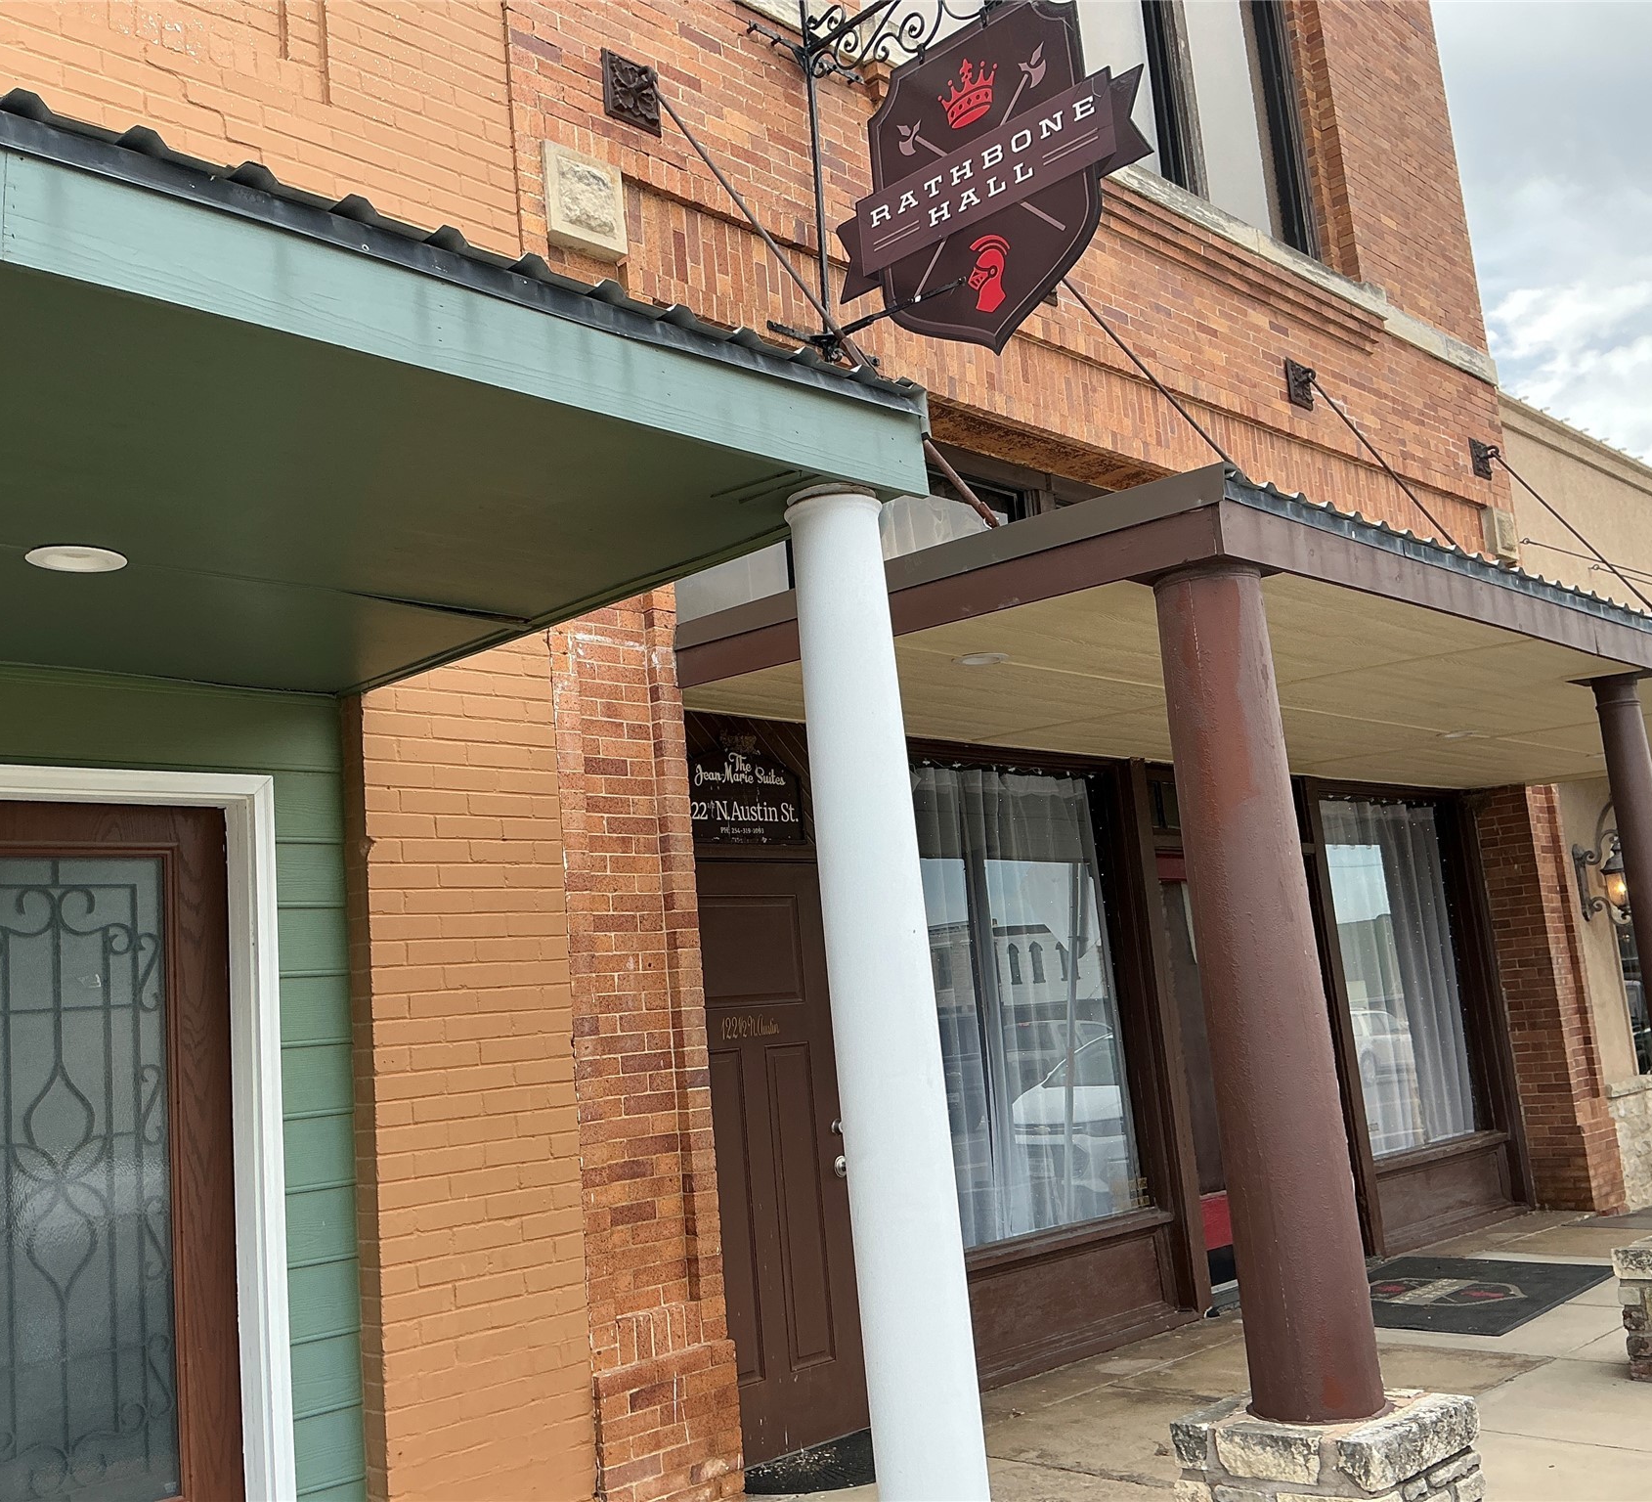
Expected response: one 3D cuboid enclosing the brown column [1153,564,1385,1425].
[{"bbox_3d":[1.064,0.545,3.951,0.290,2.030,0.290,4,-13,-45],"label":"brown column"}]

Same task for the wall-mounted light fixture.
[{"bbox_3d":[5.365,0.872,11.012,0.270,0.600,0.400,4,-13,-45],"label":"wall-mounted light fixture"}]

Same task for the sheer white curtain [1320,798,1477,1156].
[{"bbox_3d":[3.515,1.345,9.852,1.480,2.060,0.120,4,-13,-45],"label":"sheer white curtain"}]

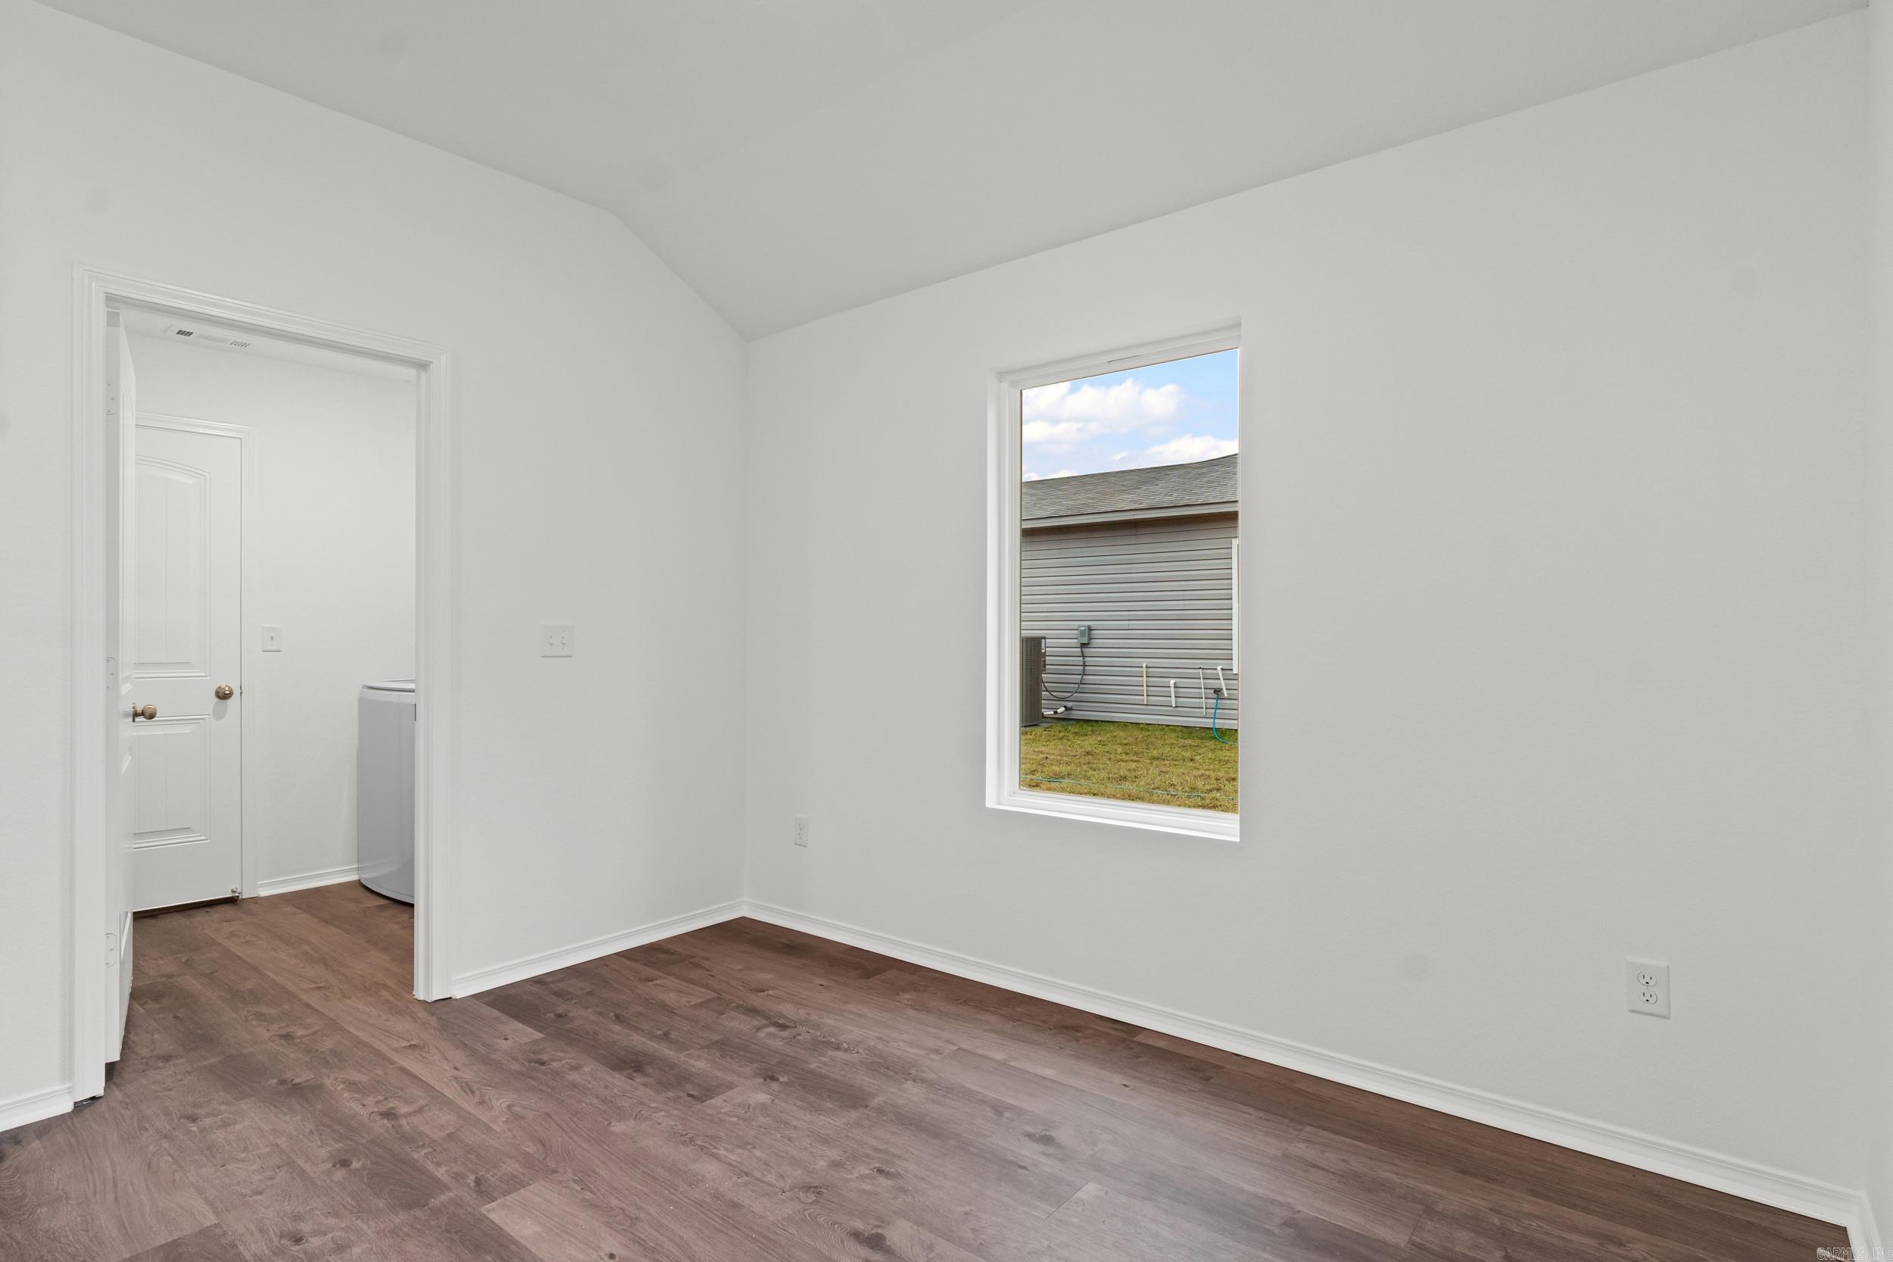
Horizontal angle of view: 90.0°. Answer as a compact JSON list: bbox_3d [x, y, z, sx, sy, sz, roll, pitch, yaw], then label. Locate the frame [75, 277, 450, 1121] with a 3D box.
[{"bbox_3d":[-1.951,0.139,2.769,0.140,2.109,0.918,0,0,38],"label":"frame"}]

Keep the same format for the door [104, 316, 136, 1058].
[{"bbox_3d":[-2.497,0.163,2.860,0.035,2.032,0.770,0,0,-39],"label":"door"}]

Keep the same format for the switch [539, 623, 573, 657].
[{"bbox_3d":[-1.393,0.035,3.376,0.010,0.122,0.124,0,0,38],"label":"switch"}]

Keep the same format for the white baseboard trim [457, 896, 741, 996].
[{"bbox_3d":[-1.238,1.172,3.562,0.014,0.080,1.212,0,0,38],"label":"white baseboard trim"}]

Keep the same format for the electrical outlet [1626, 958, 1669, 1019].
[{"bbox_3d":[1.568,0.795,2.113,0.076,0.120,0.010,0,0,38],"label":"electrical outlet"}]

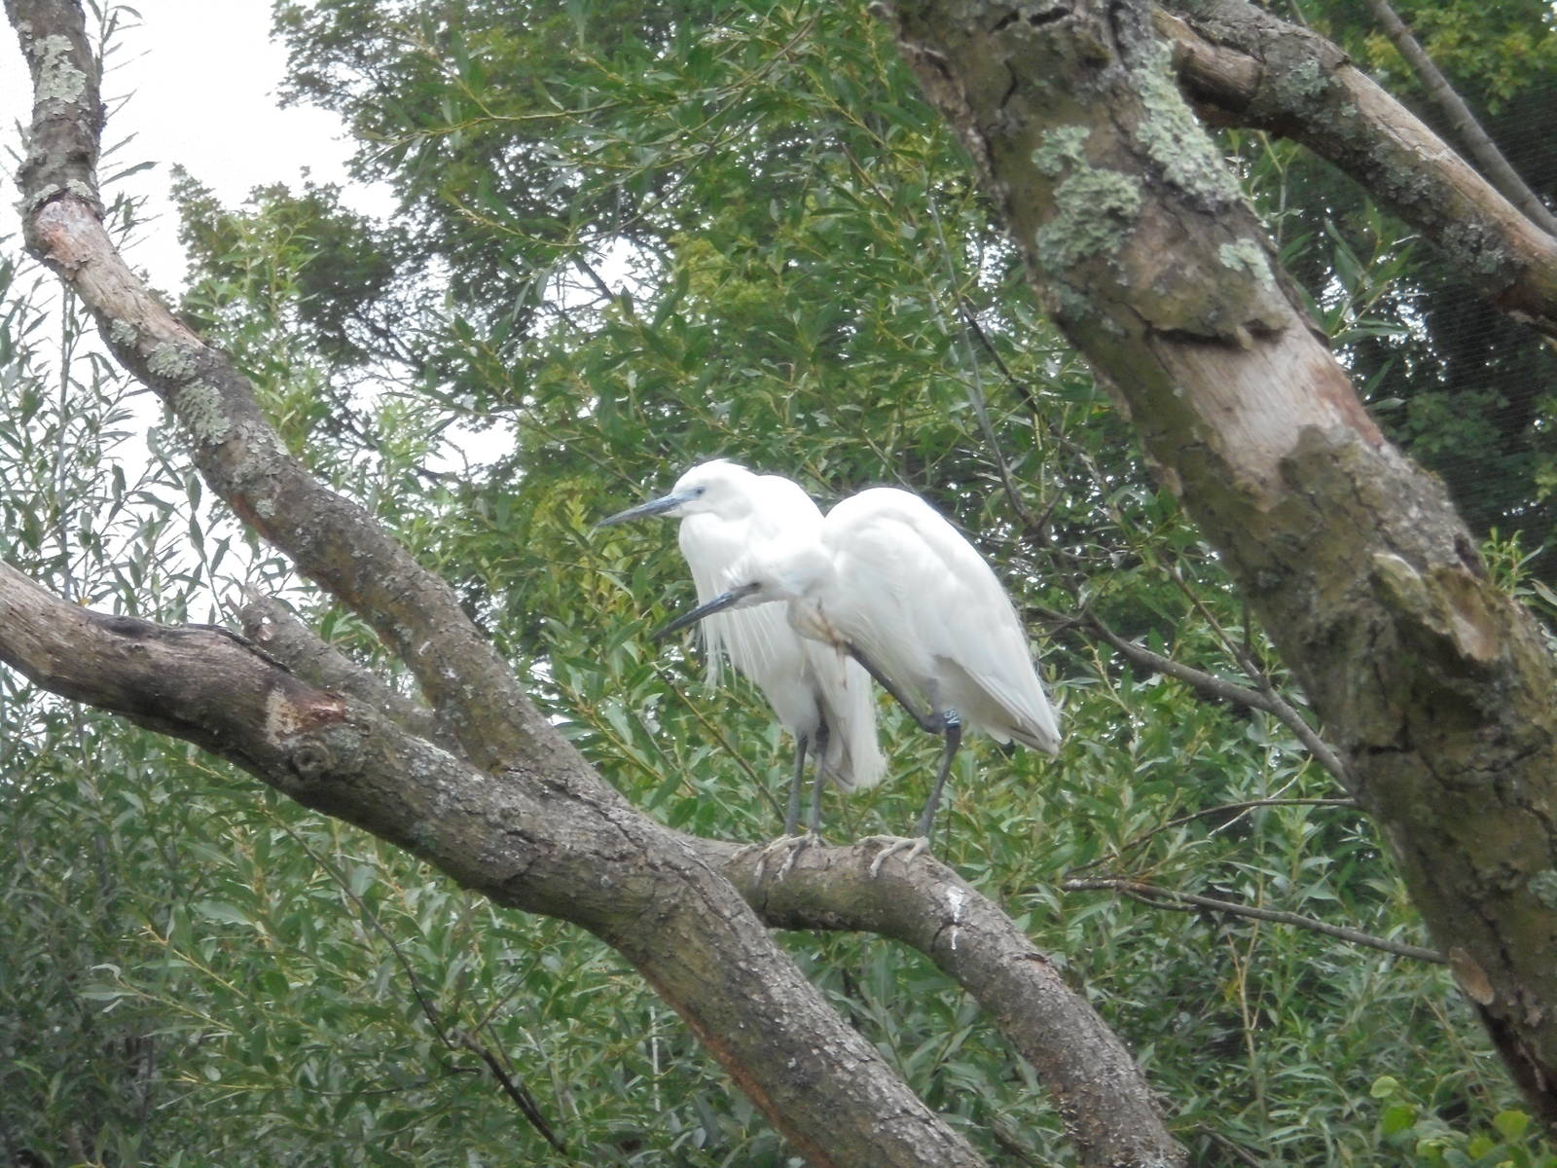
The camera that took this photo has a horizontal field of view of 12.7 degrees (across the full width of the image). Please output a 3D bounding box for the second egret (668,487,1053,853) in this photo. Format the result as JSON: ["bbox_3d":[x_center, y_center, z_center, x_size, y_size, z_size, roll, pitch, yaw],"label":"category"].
[{"bbox_3d":[0.069,0.070,5.950,0.340,0.305,0.130,2,-7,-14],"label":"second egret"}]

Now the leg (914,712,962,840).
[{"bbox_3d":[0.136,0.163,5.950,0.040,0.106,0.025,2,-7,-14],"label":"leg"}]

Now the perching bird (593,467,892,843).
[{"bbox_3d":[-0.031,0.054,6.030,0.270,0.315,0.135,4,-8,-32],"label":"perching bird"}]

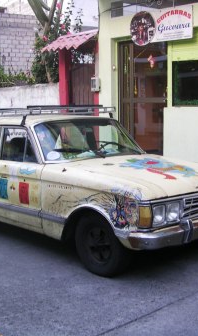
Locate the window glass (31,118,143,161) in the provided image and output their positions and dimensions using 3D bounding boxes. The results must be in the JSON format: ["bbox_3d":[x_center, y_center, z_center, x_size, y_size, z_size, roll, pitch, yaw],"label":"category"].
[{"bbox_3d":[-0.088,-0.335,5.768,1.480,0.420,0.440,-7,10,-42],"label":"window glass"}]

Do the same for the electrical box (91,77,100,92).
[{"bbox_3d":[-0.060,-1.677,9.900,0.115,0.300,0.155,-7,10,-43],"label":"electrical box"}]

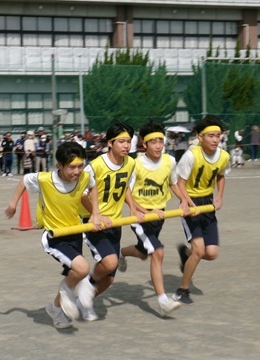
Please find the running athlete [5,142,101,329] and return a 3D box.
[{"bbox_3d":[-0.609,0.439,8.550,0.660,1.480,0.620,-3,3,-38],"label":"running athlete"}]

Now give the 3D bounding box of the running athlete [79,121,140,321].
[{"bbox_3d":[-0.167,0.330,8.800,0.500,1.640,0.600,-3,3,-38],"label":"running athlete"}]

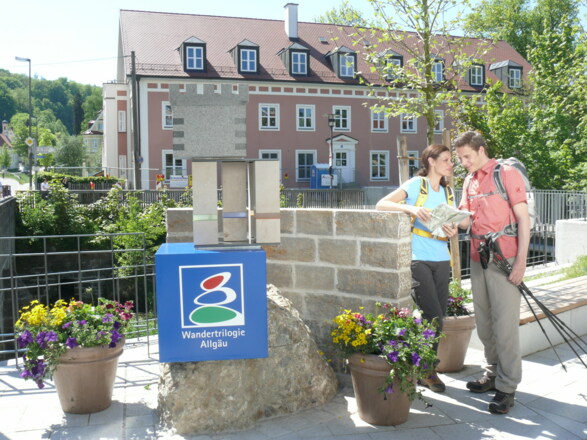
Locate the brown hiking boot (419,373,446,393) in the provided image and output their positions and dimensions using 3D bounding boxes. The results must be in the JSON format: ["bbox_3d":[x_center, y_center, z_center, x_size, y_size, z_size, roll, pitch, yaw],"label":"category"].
[{"bbox_3d":[0.935,1.087,4.150,0.105,0.130,0.280,-3,5,-27],"label":"brown hiking boot"}]

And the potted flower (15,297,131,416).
[{"bbox_3d":[-1.320,0.811,3.673,0.660,0.680,0.580,-1,5,0],"label":"potted flower"}]

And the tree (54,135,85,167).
[{"bbox_3d":[-24.537,-7.558,65.000,3.200,3.700,3.200,-1,5,0],"label":"tree"}]

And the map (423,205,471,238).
[{"bbox_3d":[1.000,0.006,3.880,0.360,0.260,0.100,1,21,3],"label":"map"}]

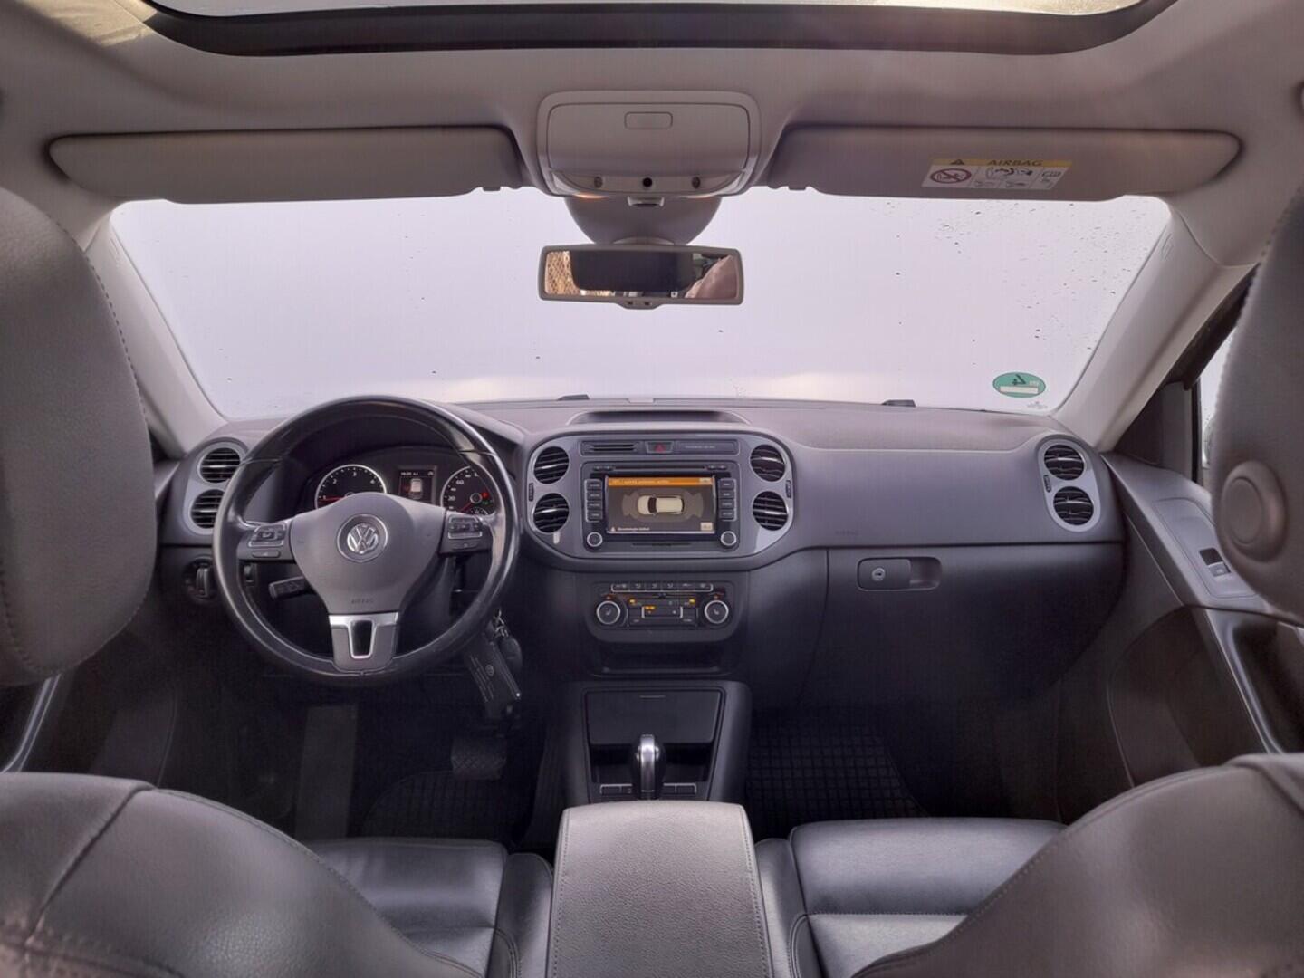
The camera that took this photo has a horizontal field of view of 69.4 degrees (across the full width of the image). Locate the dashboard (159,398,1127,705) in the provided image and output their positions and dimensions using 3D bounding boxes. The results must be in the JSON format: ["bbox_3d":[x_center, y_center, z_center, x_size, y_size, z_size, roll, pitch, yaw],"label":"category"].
[{"bbox_3d":[-0.012,0.102,1.480,1.420,0.410,0.480,0,13,0],"label":"dashboard"}]

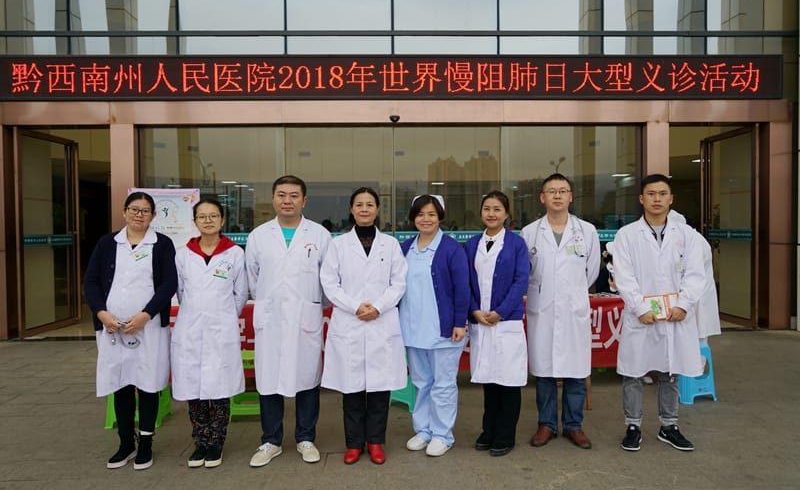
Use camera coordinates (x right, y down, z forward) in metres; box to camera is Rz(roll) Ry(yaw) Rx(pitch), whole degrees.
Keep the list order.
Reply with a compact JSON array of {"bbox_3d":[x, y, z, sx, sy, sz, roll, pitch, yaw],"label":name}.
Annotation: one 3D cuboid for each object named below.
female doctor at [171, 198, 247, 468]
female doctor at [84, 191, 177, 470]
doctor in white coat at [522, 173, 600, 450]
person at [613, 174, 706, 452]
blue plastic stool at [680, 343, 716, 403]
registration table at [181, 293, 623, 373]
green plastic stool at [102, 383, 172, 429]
[{"bbox_3d":[-1.165,0.512,3.515,0.442,1.579,0.313,-1,1,-4],"label":"female doctor"},{"bbox_3d":[-1.636,0.491,3.497,0.526,1.631,0.384,-1,1,-5],"label":"female doctor"},{"bbox_3d":[1.060,0.404,3.779,0.498,1.745,0.323,0,1,12],"label":"doctor in white coat"},{"bbox_3d":[1.665,0.413,3.697,0.569,1.718,0.364,0,1,16],"label":"person"},{"bbox_3d":[2.366,1.018,4.723,0.293,0.465,0.343,-1,1,-14],"label":"blue plastic stool"},{"bbox_3d":[-0.004,0.872,5.186,3.939,0.788,0.606,-1,1,-3],"label":"registration table"},{"bbox_3d":[-1.906,1.065,4.249,0.364,0.465,0.313,-1,1,-2],"label":"green plastic stool"}]

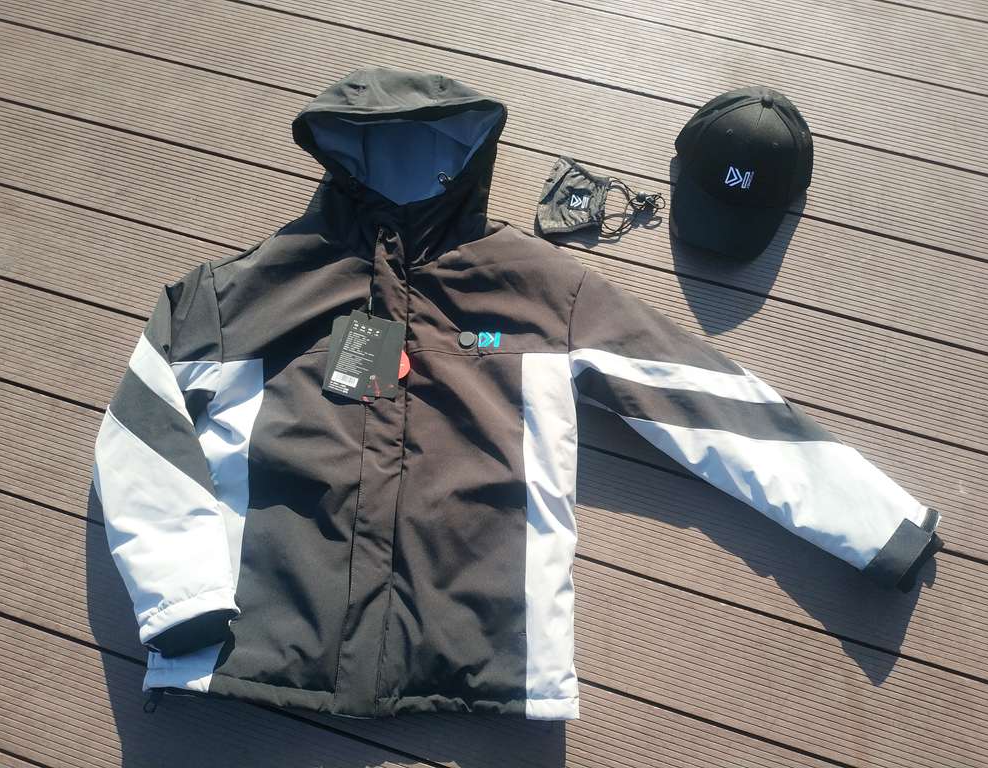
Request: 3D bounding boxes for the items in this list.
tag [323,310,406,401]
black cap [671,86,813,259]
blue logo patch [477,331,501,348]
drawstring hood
[{"bbox_3d":[-0.169,-0.039,1.246,0.093,0.010,0.122,7,69,5],"label":"tag"},{"bbox_3d":[0.349,-0.318,1.339,0.190,0.135,0.275,19,70,9],"label":"black cap"},{"bbox_3d":[-0.006,-0.058,1.257,0.028,0.002,0.021,0,68,2],"label":"blue logo patch"},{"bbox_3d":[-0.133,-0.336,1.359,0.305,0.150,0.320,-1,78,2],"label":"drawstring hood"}]

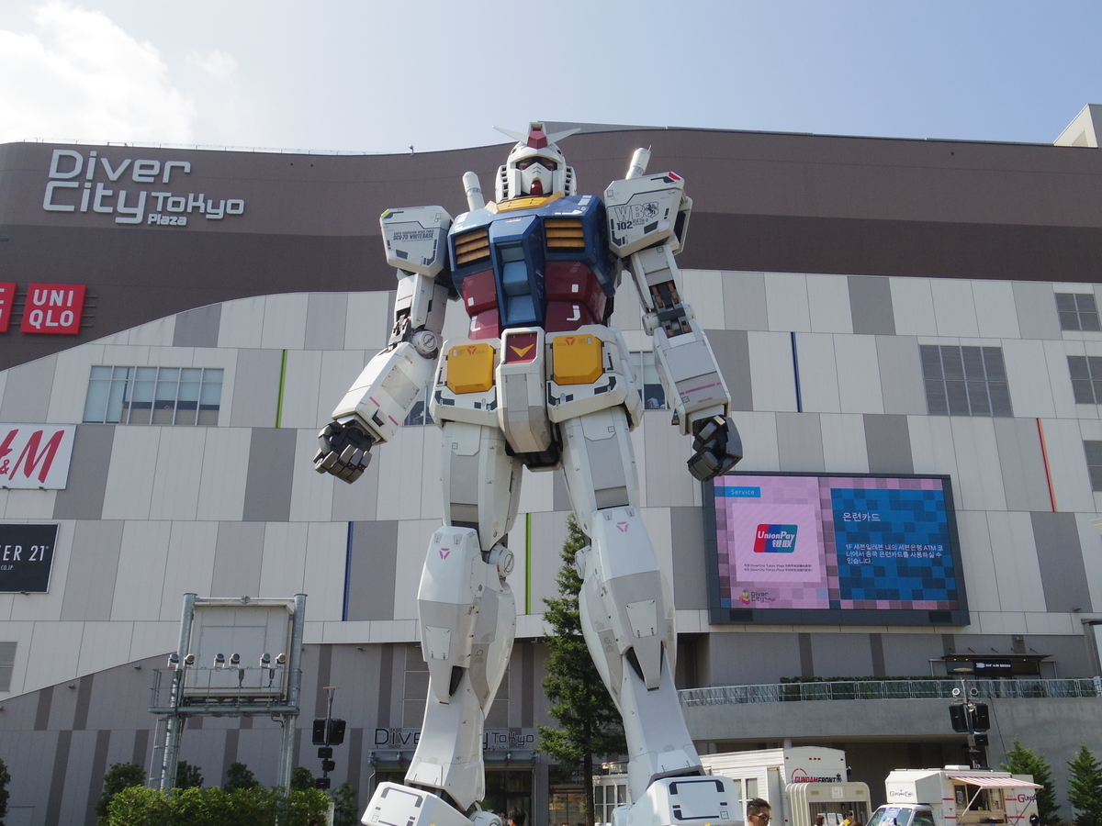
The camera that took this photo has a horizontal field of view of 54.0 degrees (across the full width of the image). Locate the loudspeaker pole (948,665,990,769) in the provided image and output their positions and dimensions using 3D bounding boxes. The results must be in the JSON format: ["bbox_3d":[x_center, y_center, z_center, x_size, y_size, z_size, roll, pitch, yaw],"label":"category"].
[{"bbox_3d":[9.636,8.342,24.440,0.980,5.004,0.750,-5,-22,13],"label":"loudspeaker pole"}]

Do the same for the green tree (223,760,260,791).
[{"bbox_3d":[-12.318,15.608,42.227,2.100,3.904,2.100,0,-21,0],"label":"green tree"}]

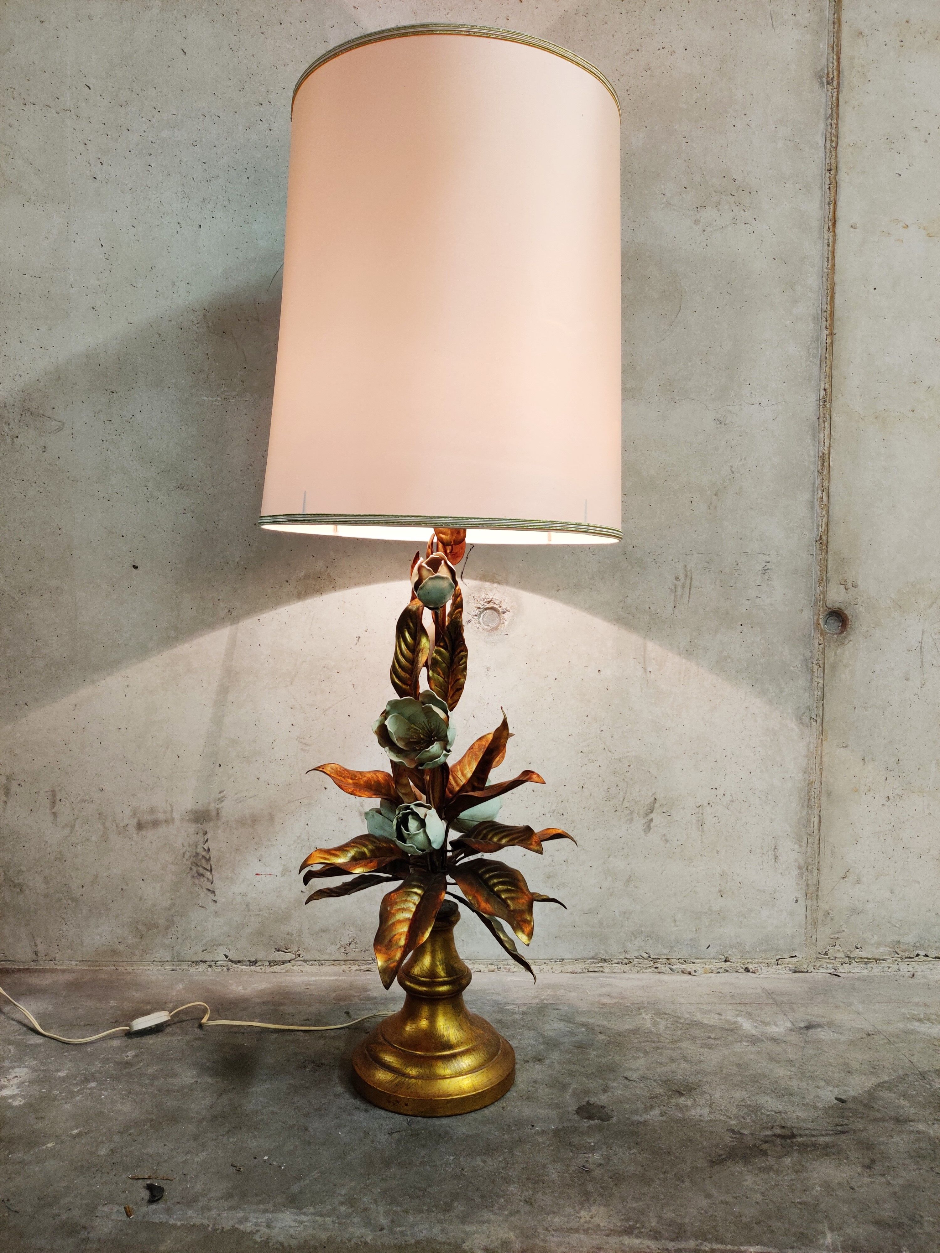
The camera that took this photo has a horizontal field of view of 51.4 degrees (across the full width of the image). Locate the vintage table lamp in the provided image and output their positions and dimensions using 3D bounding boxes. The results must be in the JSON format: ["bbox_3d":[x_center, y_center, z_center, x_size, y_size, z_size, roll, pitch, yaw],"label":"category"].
[{"bbox_3d":[-0.031,-0.025,1.105,0.395,1.083,0.395,1,3,0],"label":"vintage table lamp"}]

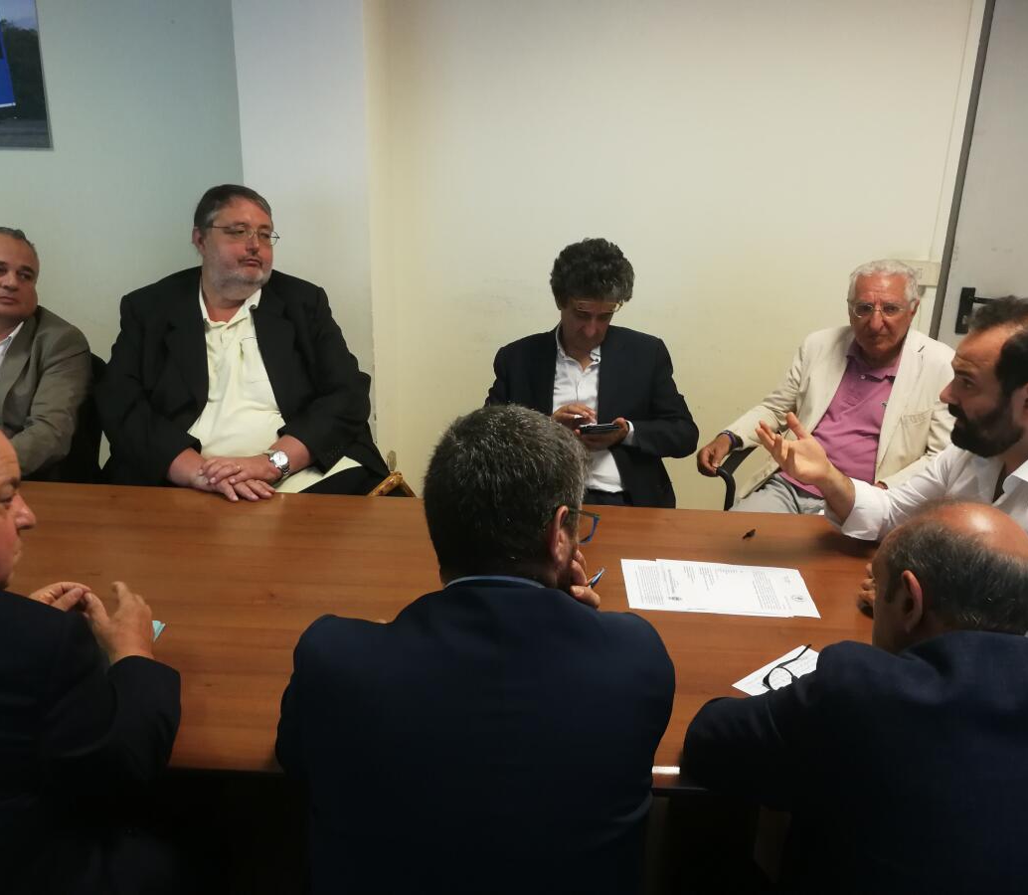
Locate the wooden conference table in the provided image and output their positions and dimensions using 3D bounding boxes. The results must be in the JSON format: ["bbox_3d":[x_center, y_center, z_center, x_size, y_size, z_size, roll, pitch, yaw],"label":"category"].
[{"bbox_3d":[-0.350,0.629,1.853,2.470,0.745,0.997,2,19,1],"label":"wooden conference table"}]

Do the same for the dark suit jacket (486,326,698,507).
[{"bbox_3d":[0.211,-0.022,2.553,0.580,0.620,0.420,3,19,4],"label":"dark suit jacket"}]

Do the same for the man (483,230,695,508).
[{"bbox_3d":[0.199,0.122,2.486,0.600,1.330,0.780,3,19,4],"label":"man"}]

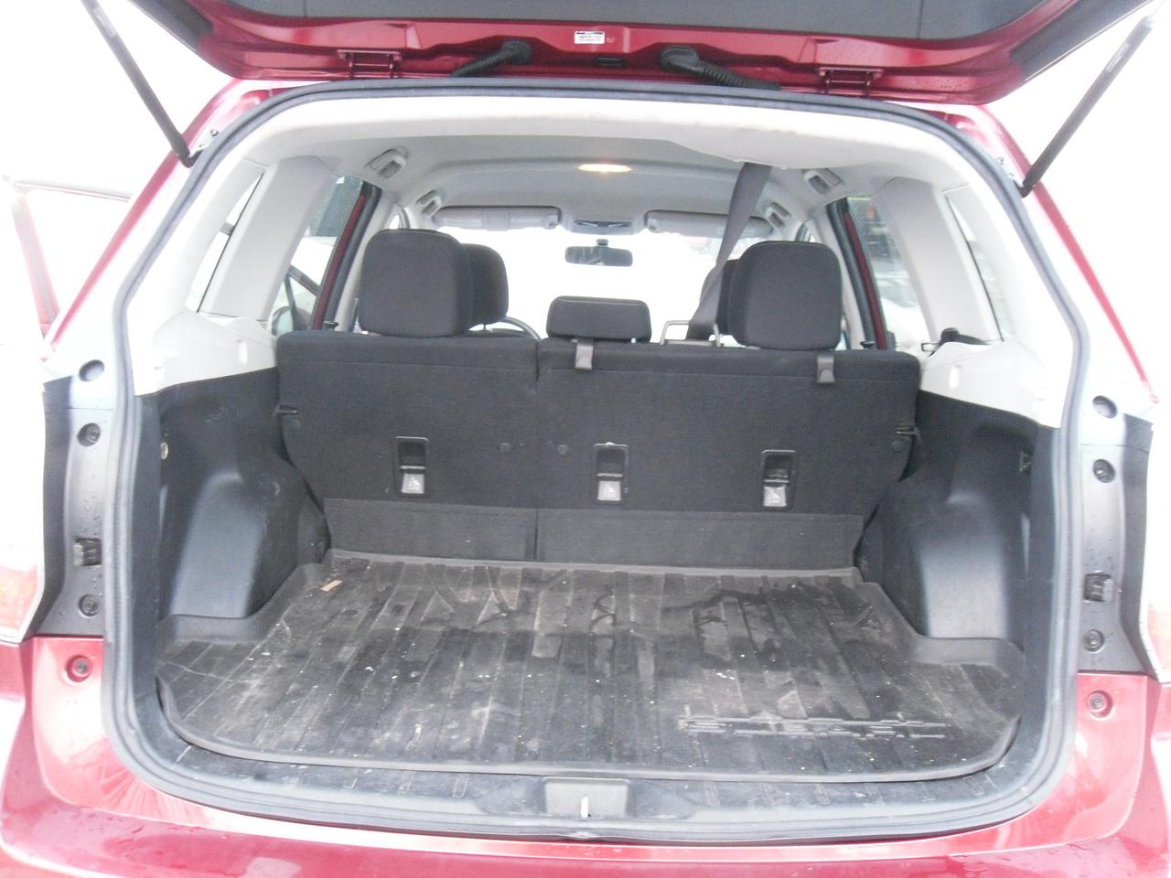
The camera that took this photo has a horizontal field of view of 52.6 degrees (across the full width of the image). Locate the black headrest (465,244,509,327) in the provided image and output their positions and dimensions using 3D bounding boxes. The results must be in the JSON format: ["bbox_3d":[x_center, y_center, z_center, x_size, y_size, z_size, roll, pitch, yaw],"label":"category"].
[{"bbox_3d":[-0.330,-0.406,3.110,0.260,0.208,0.125,2,19,1],"label":"black headrest"}]

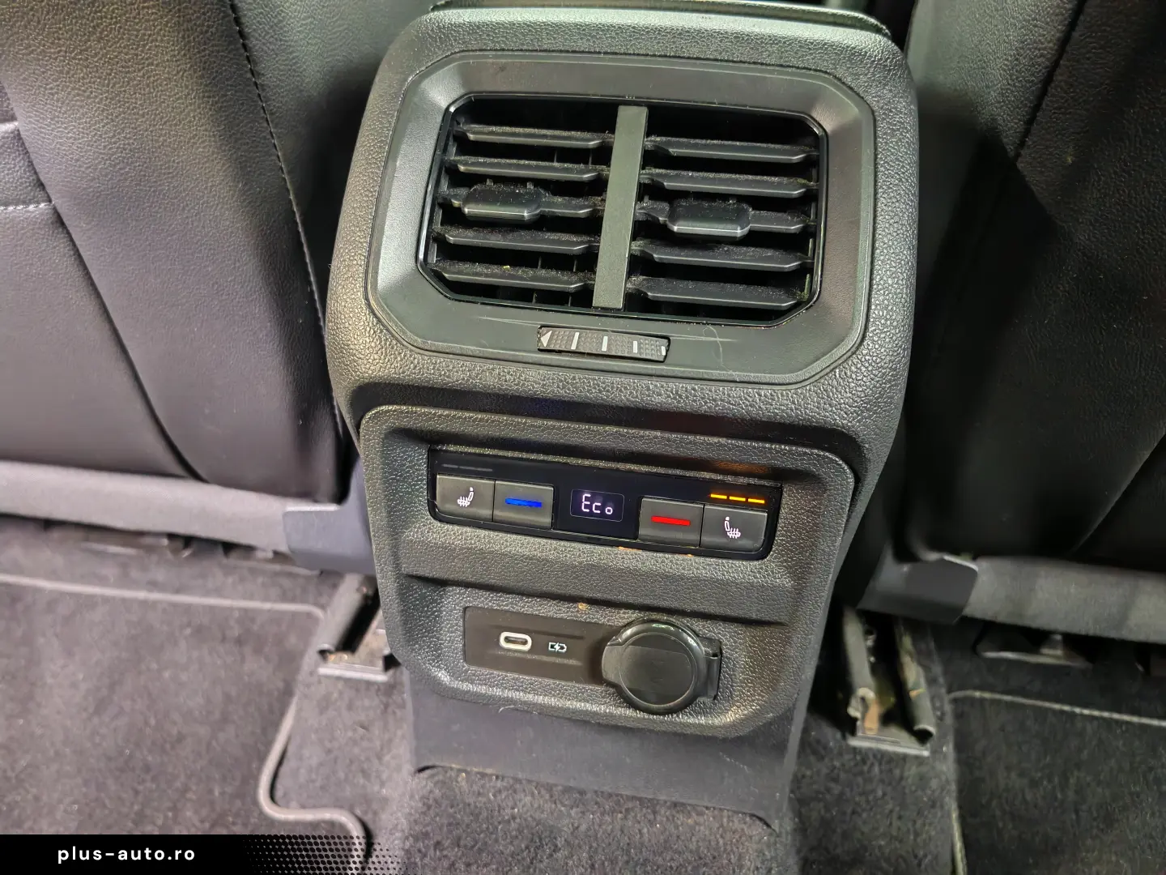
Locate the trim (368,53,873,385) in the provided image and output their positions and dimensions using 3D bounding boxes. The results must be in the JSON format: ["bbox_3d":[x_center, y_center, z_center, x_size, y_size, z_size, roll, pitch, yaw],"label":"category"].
[{"bbox_3d":[0.015,-0.078,0.319,0.174,0.114,0.030,6,-7,7],"label":"trim"}]

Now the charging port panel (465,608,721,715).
[{"bbox_3d":[0.002,0.084,0.333,0.098,0.038,0.020,6,10,7],"label":"charging port panel"}]

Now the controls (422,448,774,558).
[{"bbox_3d":[0.006,0.023,0.323,0.129,0.028,0.018,6,11,7],"label":"controls"}]

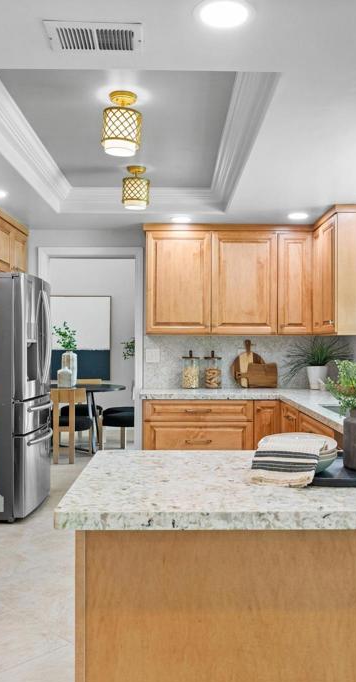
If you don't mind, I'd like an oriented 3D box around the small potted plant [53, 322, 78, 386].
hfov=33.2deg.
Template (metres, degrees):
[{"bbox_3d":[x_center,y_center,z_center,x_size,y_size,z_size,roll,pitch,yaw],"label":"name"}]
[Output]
[{"bbox_3d":[-1.371,0.170,7.292,0.300,0.780,0.260,0,0,0],"label":"small potted plant"}]

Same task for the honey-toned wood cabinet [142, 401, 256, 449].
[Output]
[{"bbox_3d":[0.157,0.884,4.840,0.865,0.860,0.610,0,0,0],"label":"honey-toned wood cabinet"}]

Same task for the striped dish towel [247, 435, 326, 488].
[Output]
[{"bbox_3d":[0.323,0.352,1.772,0.200,0.105,0.250,0,0,14],"label":"striped dish towel"}]

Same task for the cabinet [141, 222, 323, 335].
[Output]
[{"bbox_3d":[0.455,-0.515,5.195,1.470,0.937,0.330,0,0,0],"label":"cabinet"}]

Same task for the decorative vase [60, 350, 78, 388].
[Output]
[{"bbox_3d":[-1.345,0.346,7.430,0.200,0.445,0.200,0,0,0],"label":"decorative vase"}]

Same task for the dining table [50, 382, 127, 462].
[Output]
[{"bbox_3d":[-1.231,0.940,7.242,1.200,0.750,1.200,0,0,0],"label":"dining table"}]

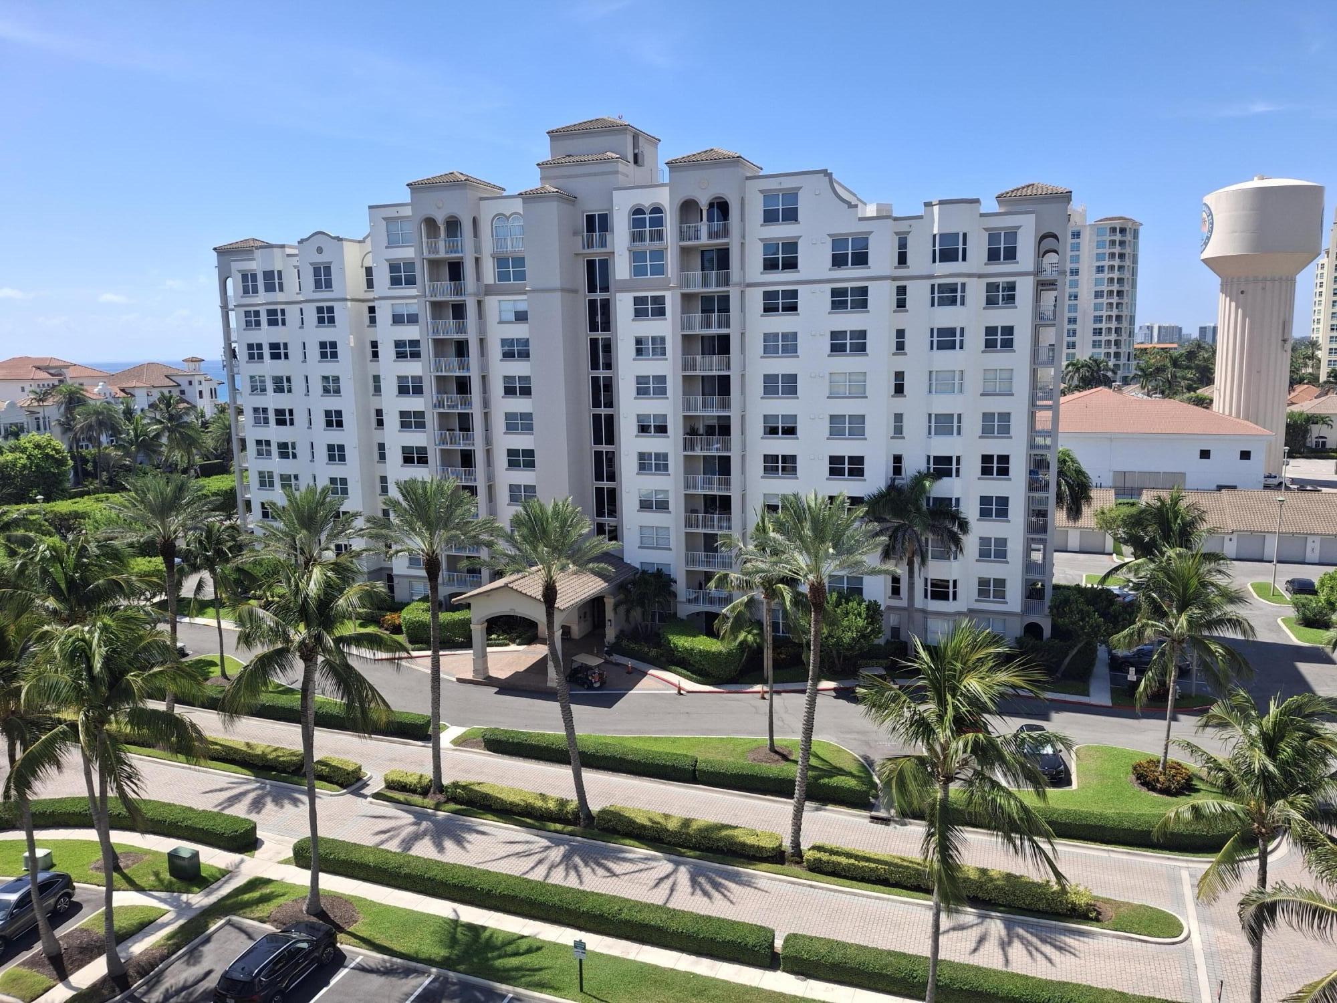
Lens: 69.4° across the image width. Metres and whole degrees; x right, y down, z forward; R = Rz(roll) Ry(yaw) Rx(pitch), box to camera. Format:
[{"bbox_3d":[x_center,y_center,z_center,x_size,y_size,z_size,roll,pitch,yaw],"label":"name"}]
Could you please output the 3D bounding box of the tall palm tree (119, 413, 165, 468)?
[{"bbox_3d":[-83.120,-9.290,152.000,6.600,9.800,6.400,-1,9,0],"label":"tall palm tree"}]

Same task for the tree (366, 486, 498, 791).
[{"bbox_3d":[-11.935,7.025,49.447,6.790,16.732,6.790,-1,9,0],"label":"tree"}]

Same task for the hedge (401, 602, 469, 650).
[{"bbox_3d":[-17.488,9.797,75.272,5.200,2.000,3.500,0,9,5],"label":"hedge"}]

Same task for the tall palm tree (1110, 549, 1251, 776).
[{"bbox_3d":[25.481,7.673,47.516,7.000,11.000,6.800,-1,9,0],"label":"tall palm tree"}]

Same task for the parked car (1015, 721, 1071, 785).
[{"bbox_3d":[20.102,13.482,51.876,1.890,1.660,4.680,1,9,15],"label":"parked car"}]

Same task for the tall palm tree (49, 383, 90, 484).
[{"bbox_3d":[-97.556,-10.157,156.019,6.500,17.200,6.500,-1,9,0],"label":"tall palm tree"}]

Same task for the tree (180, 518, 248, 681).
[{"bbox_3d":[-31.893,7.003,68.485,4.777,11.747,4.777,-1,9,0],"label":"tree"}]

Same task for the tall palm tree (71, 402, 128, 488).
[{"bbox_3d":[-85.998,-8.292,146.000,7.500,13.300,7.270,-1,9,0],"label":"tall palm tree"}]

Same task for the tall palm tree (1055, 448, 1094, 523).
[{"bbox_3d":[33.038,1.316,83.390,6.400,11.800,6.400,-1,9,0],"label":"tall palm tree"}]

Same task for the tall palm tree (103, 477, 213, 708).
[{"bbox_3d":[-29.286,6.449,56.355,6.373,16.535,6.373,-1,9,0],"label":"tall palm tree"}]

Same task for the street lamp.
[{"bbox_3d":[49.496,3.669,78.258,0.660,8.050,0.660,-1,9,0],"label":"street lamp"}]

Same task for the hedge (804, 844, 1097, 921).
[{"bbox_3d":[10.720,14.745,37.772,10.648,0.800,1.100,2,10,21],"label":"hedge"}]

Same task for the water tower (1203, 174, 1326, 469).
[{"bbox_3d":[90.291,-26.146,148.775,15.732,45.966,15.732,4,11,31],"label":"water tower"}]

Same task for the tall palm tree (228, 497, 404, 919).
[{"bbox_3d":[-14.126,9.190,38.981,7.196,15.861,7.196,-1,9,0],"label":"tall palm tree"}]

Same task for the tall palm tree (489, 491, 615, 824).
[{"bbox_3d":[-5.029,7.546,44.960,6.100,15.500,6.000,-1,9,0],"label":"tall palm tree"}]

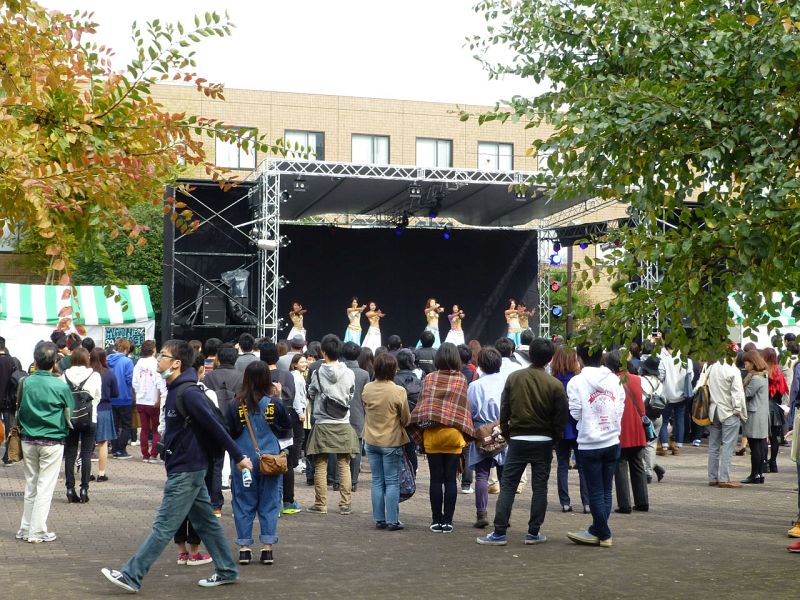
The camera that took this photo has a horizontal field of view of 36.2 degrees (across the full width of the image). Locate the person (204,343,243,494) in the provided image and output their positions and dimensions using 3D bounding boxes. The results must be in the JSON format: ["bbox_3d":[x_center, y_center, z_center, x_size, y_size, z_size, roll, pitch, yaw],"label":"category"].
[{"bbox_3d":[-1.729,1.260,12.035,0.480,1.685,0.420,0,-2,6],"label":"person"}]

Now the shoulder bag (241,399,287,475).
[{"bbox_3d":[-1.016,1.031,9.120,0.350,0.566,0.240,0,-2,-9],"label":"shoulder bag"}]

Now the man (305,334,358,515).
[{"bbox_3d":[-0.671,1.209,11.970,0.540,1.743,0.380,0,-2,6],"label":"man"}]

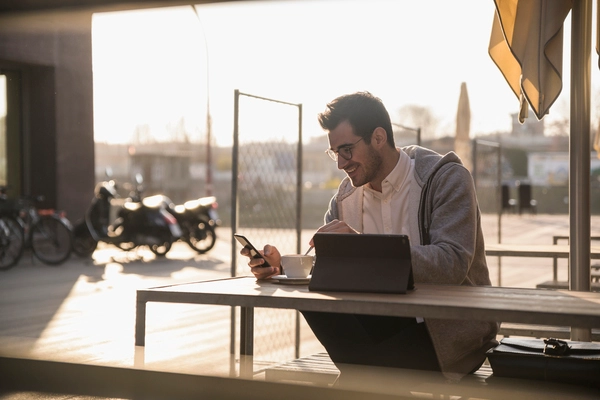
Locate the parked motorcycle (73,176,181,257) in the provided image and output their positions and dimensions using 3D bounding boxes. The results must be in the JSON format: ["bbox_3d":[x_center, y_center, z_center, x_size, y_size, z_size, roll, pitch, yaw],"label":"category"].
[{"bbox_3d":[-2.830,0.245,17.600,1.940,1.320,0.700,0,0,17],"label":"parked motorcycle"}]

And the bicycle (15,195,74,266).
[{"bbox_3d":[-3.980,0.400,15.600,1.720,1.060,0.600,0,0,25],"label":"bicycle"}]

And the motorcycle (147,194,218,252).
[{"bbox_3d":[-2.250,0.300,18.600,2.030,1.220,0.750,0,0,25],"label":"motorcycle"}]

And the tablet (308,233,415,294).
[{"bbox_3d":[0.164,0.161,2.790,0.255,0.147,0.120,0,0,19],"label":"tablet"}]

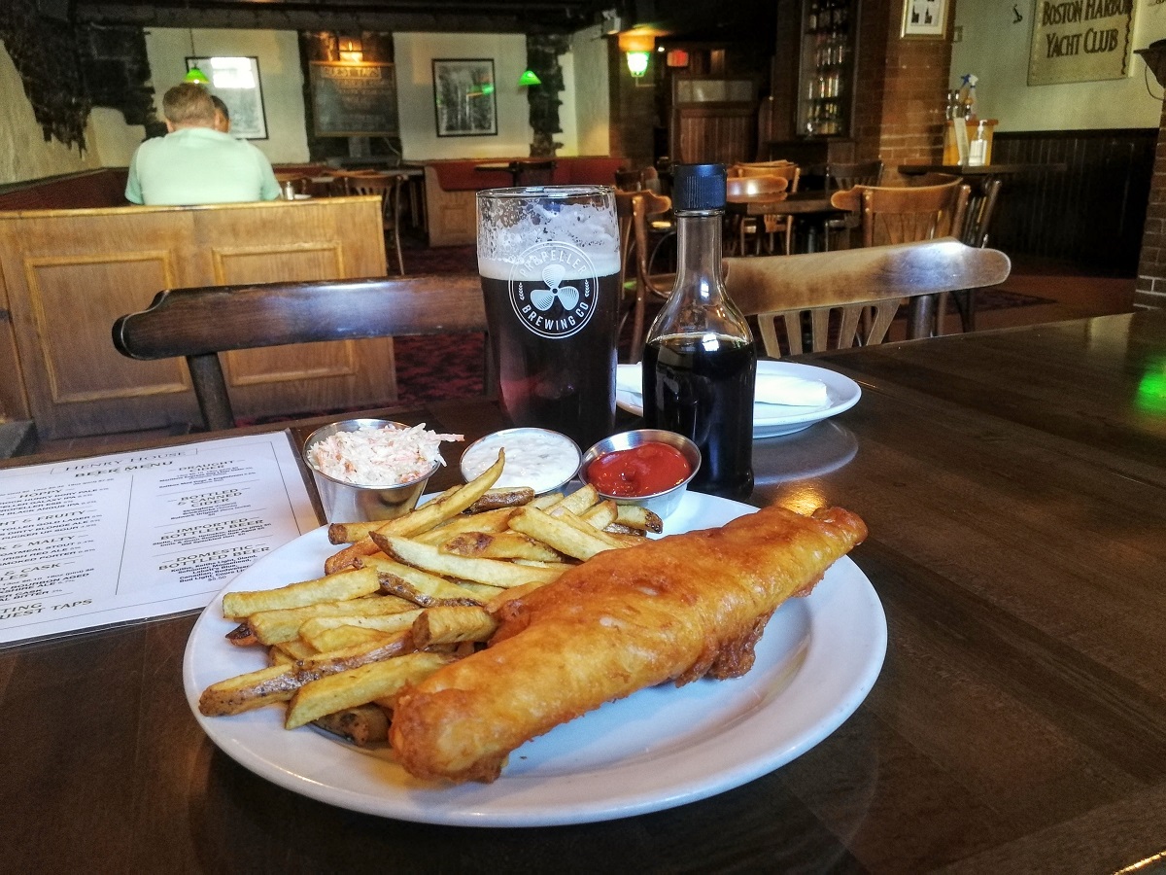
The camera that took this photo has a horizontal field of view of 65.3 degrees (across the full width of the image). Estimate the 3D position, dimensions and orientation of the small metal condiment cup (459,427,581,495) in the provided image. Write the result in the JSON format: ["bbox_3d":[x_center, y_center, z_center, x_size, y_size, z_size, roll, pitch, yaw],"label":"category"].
[{"bbox_3d":[-0.032,0.025,0.484,0.064,0.032,0.064,-3,33,2],"label":"small metal condiment cup"}]

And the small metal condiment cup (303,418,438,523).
[{"bbox_3d":[-0.107,0.025,0.456,0.065,0.042,0.065,9,29,-6],"label":"small metal condiment cup"}]

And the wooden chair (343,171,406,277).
[{"bbox_3d":[-1.454,-1.409,6.378,0.450,0.836,0.510,-7,18,-17],"label":"wooden chair"}]

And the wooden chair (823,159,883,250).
[{"bbox_3d":[1.364,-1.122,5.230,0.500,0.840,0.520,-11,20,-27],"label":"wooden chair"}]

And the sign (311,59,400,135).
[{"bbox_3d":[-2.404,-3.557,9.553,0.870,0.750,0.040,-8,19,-19],"label":"sign"}]

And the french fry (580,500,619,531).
[{"bbox_3d":[0.003,0.040,0.432,0.045,0.013,0.014,-29,30,-30],"label":"french fry"}]

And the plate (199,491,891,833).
[{"bbox_3d":[-0.018,0.075,0.382,0.275,0.025,0.275,-2,17,0],"label":"plate"}]

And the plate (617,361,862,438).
[{"bbox_3d":[0.116,-0.029,0.718,0.202,0.023,0.202,-1,18,0],"label":"plate"}]

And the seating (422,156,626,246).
[{"bbox_3d":[-0.603,-2.642,10.012,2.230,0.940,0.700,-1,18,0],"label":"seating"}]

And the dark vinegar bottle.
[{"bbox_3d":[0.070,-0.061,0.541,0.066,0.192,0.066,-1,18,0],"label":"dark vinegar bottle"}]

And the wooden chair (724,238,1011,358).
[{"bbox_3d":[0.383,0.240,0.986,0.450,0.836,0.510,-9,19,-22],"label":"wooden chair"}]

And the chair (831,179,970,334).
[{"bbox_3d":[0.834,-0.367,2.894,0.500,0.840,0.520,-11,20,-28],"label":"chair"}]

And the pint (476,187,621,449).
[{"bbox_3d":[-0.021,-0.065,0.579,0.088,0.173,0.088,-2,17,0],"label":"pint"}]

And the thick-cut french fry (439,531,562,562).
[{"bbox_3d":[-0.034,0.050,0.404,0.059,0.013,0.014,3,18,0],"label":"thick-cut french fry"}]

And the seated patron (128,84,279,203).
[{"bbox_3d":[-1.518,-0.804,3.793,0.580,1.240,0.750,-7,18,-18],"label":"seated patron"}]

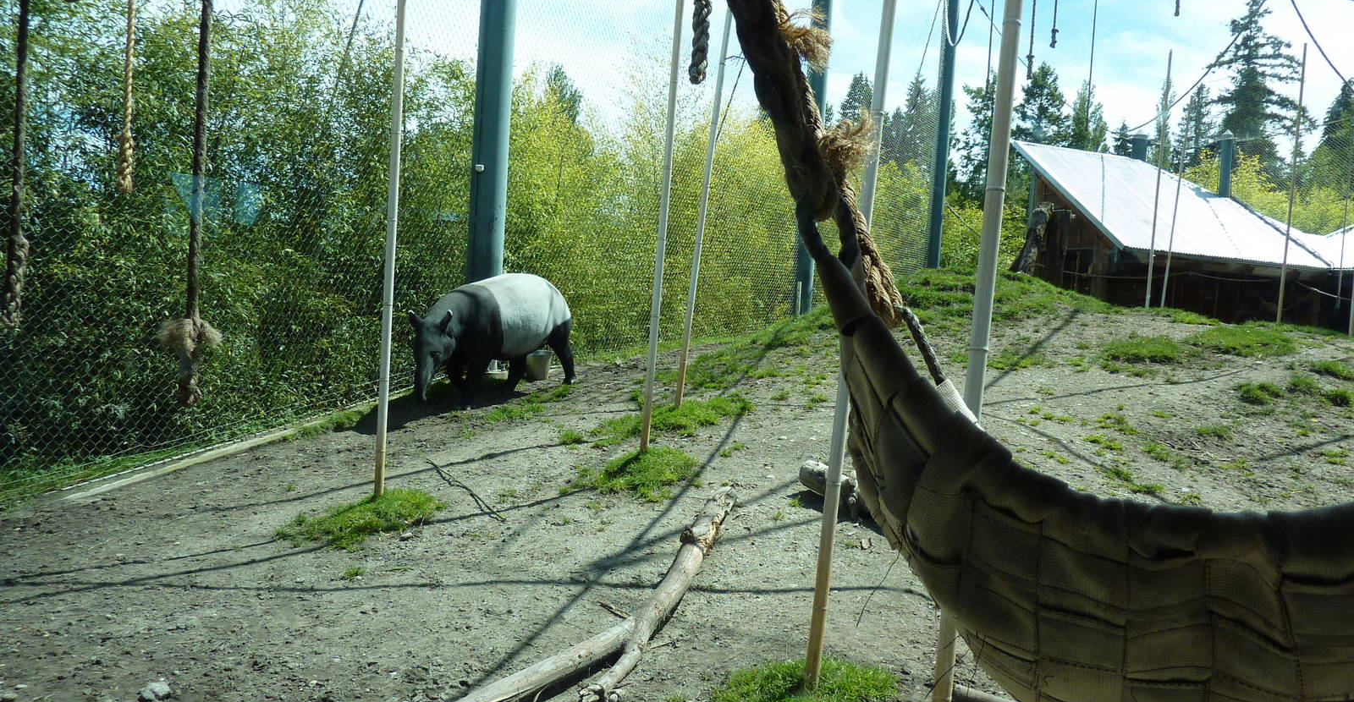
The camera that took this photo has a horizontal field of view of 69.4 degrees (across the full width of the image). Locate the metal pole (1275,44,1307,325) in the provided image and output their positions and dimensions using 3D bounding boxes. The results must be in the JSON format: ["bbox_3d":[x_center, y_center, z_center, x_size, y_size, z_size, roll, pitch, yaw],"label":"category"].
[{"bbox_3d":[8.145,-2.204,12.944,0.050,3.704,0.050,5,2,31],"label":"metal pole"}]

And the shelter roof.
[{"bbox_3d":[10.114,-2.887,19.702,6.000,2.472,3.186,2,3,-23],"label":"shelter roof"}]

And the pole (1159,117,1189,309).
[{"bbox_3d":[7.634,-2.211,14.952,0.050,3.133,0.050,8,2,26],"label":"pole"}]

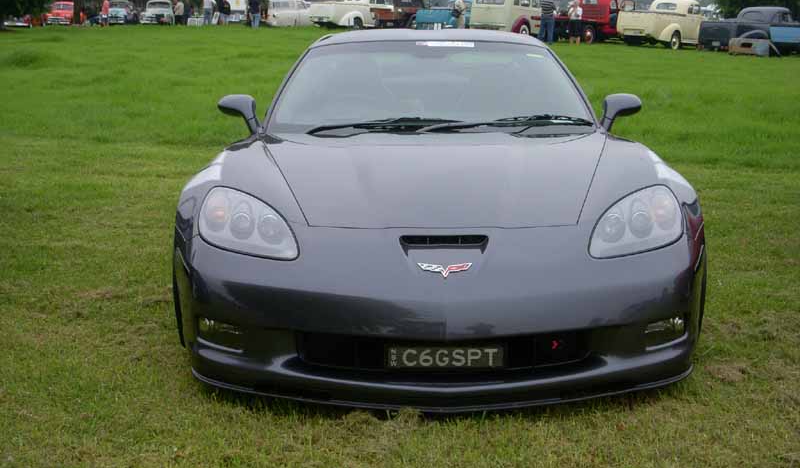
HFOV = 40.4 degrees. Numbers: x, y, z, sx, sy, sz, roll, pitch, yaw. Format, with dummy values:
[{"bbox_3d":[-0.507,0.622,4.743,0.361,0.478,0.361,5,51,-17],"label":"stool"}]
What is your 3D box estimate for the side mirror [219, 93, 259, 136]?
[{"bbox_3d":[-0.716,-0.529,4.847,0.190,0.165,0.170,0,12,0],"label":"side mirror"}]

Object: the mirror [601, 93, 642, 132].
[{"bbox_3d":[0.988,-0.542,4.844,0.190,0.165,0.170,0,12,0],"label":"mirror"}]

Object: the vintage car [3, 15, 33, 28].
[{"bbox_3d":[-21.470,-12.573,62.033,1.720,1.450,4.300,-1,12,-6],"label":"vintage car"}]

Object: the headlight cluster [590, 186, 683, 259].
[{"bbox_3d":[0.832,-0.043,3.816,0.370,0.200,0.380,0,12,0],"label":"headlight cluster"}]

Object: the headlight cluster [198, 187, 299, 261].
[{"bbox_3d":[-0.535,-0.043,3.816,0.370,0.200,0.380,0,12,0],"label":"headlight cluster"}]

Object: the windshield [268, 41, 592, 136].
[{"bbox_3d":[0.138,-0.672,4.898,1.450,0.380,0.780,0,12,0],"label":"windshield"}]

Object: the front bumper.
[{"bbox_3d":[0.142,0.275,3.608,1.880,0.530,0.620,0,12,0],"label":"front bumper"}]

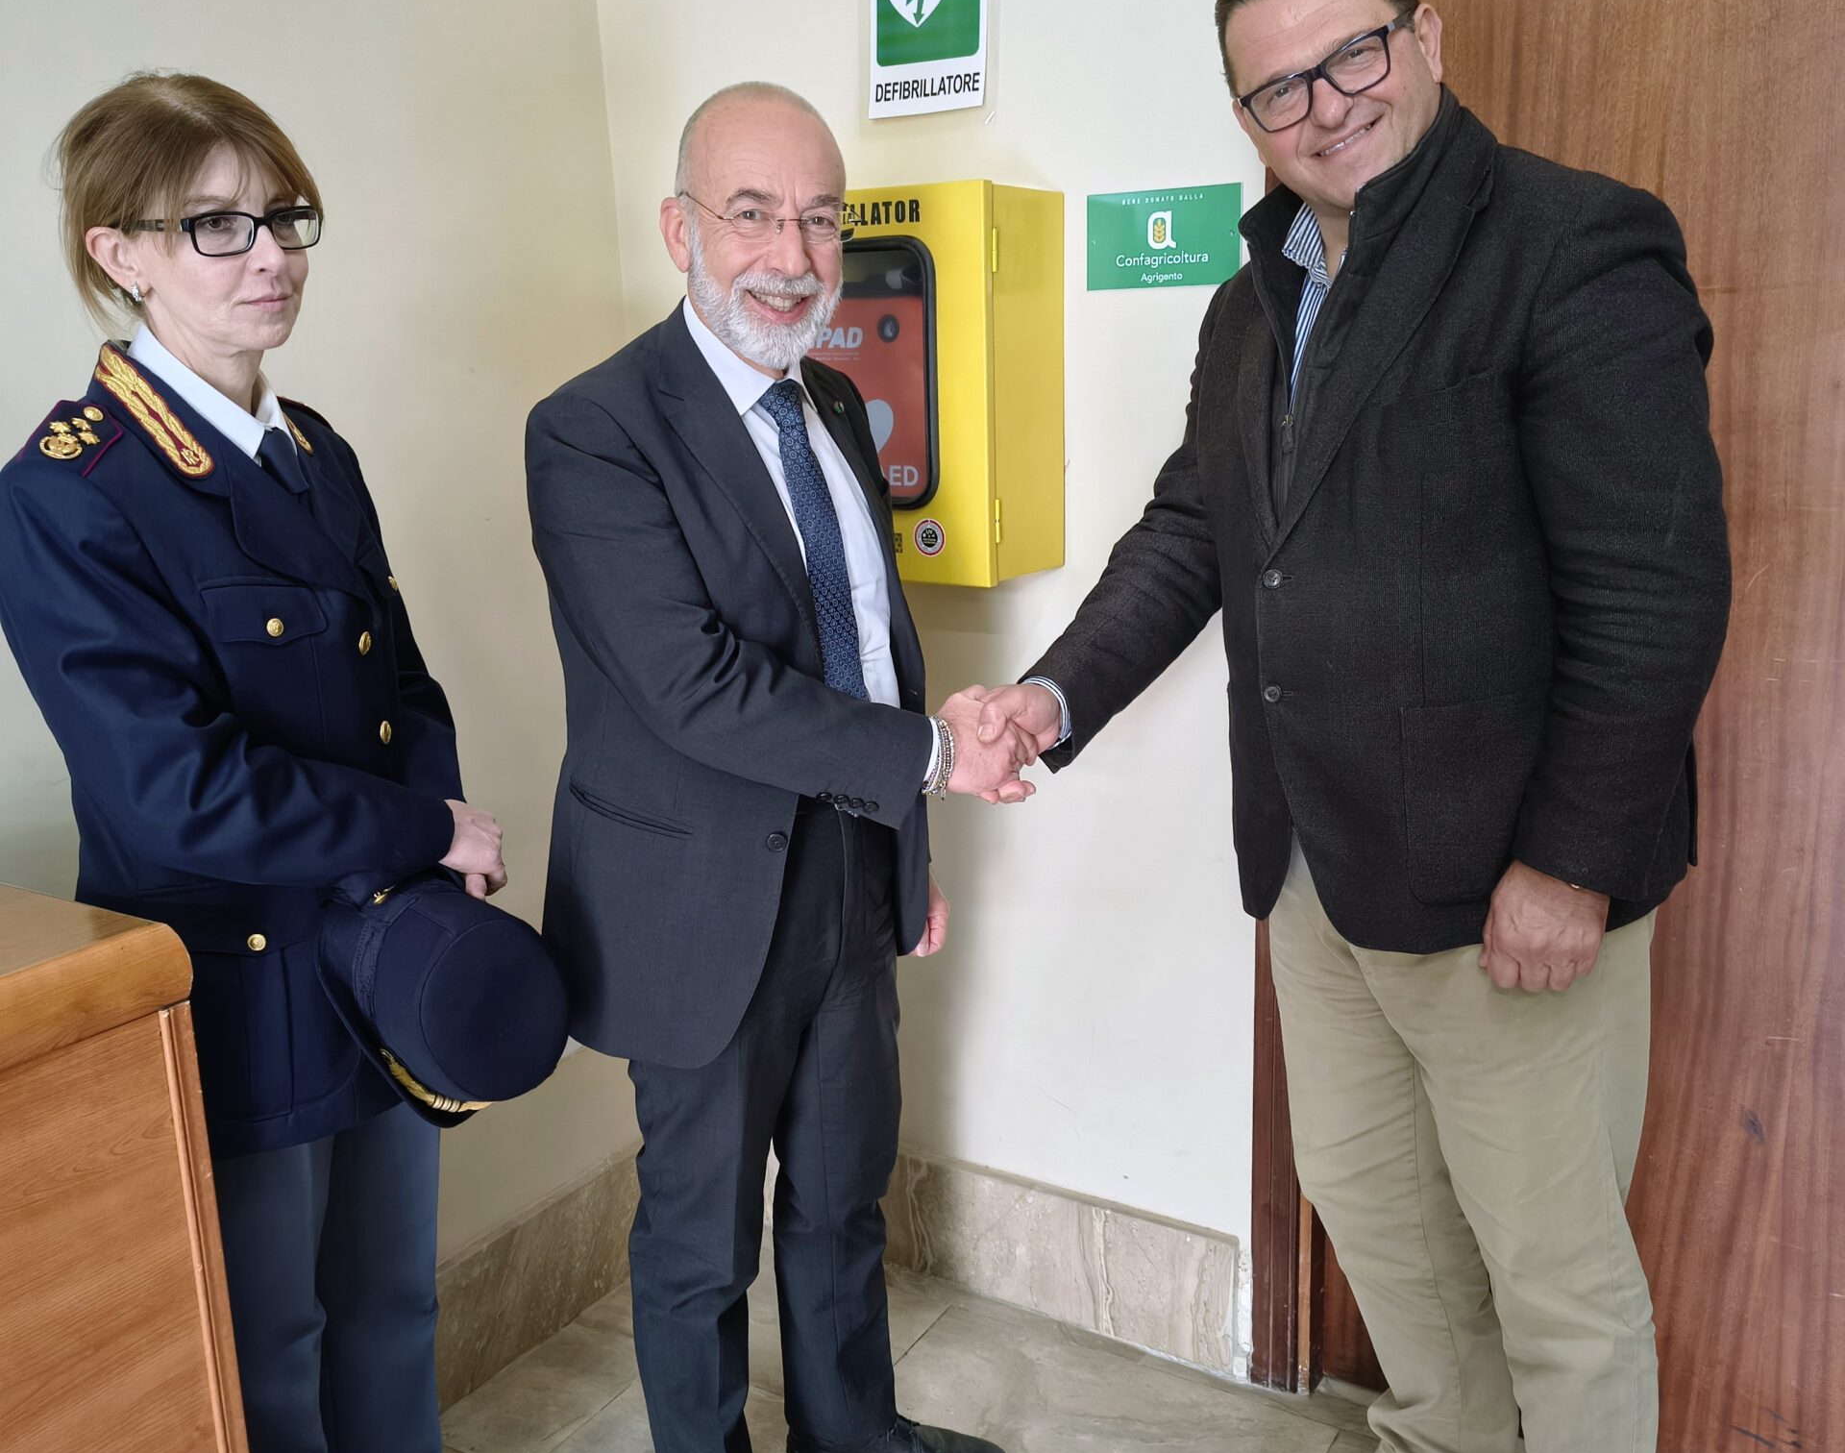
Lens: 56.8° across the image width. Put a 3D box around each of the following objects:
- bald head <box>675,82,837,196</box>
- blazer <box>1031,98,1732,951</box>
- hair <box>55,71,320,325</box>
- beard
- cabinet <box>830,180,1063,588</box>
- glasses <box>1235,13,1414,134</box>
[{"bbox_3d":[-0.157,-0.538,1.610,0.160,0.125,0.190,-9,15,-27],"label":"bald head"},{"bbox_3d":[0.420,-0.176,1.567,0.570,0.780,0.560,-9,15,-26],"label":"blazer"},{"bbox_3d":[-0.675,-0.486,1.555,0.230,0.220,0.195,5,15,27],"label":"hair"},{"bbox_3d":[-0.147,-0.391,1.560,0.145,0.135,0.115,-9,15,-27],"label":"beard"},{"bbox_3d":[-0.034,-0.440,2.222,0.385,0.480,0.205,6,16,31],"label":"cabinet"},{"bbox_3d":[0.356,-0.581,1.500,0.145,0.050,0.145,-21,14,27],"label":"glasses"}]

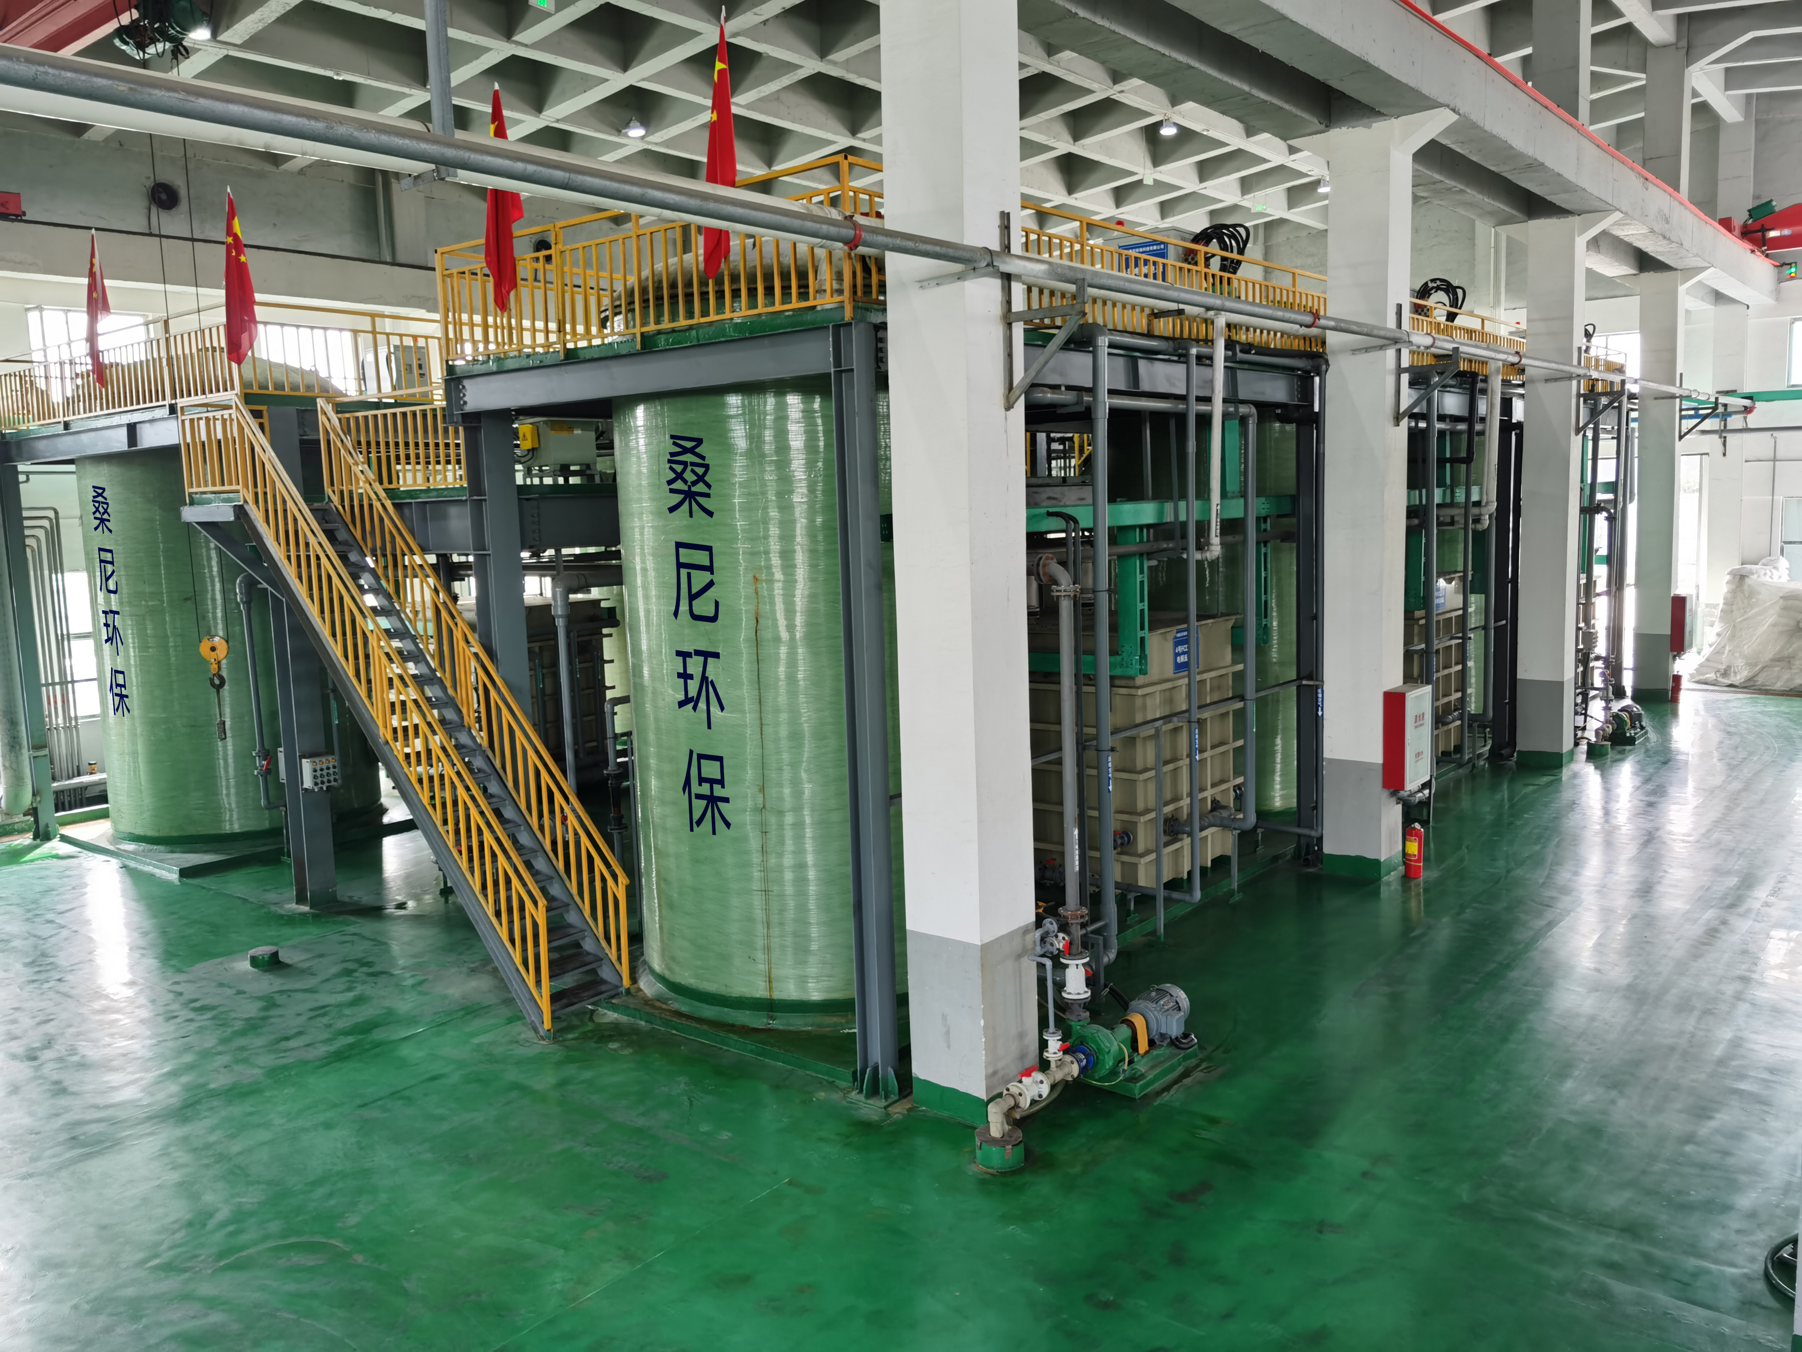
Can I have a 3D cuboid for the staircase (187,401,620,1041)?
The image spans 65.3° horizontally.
[{"bbox_3d":[-4.596,0.036,12.567,5.340,5.195,0.891,4,9,39],"label":"staircase"}]

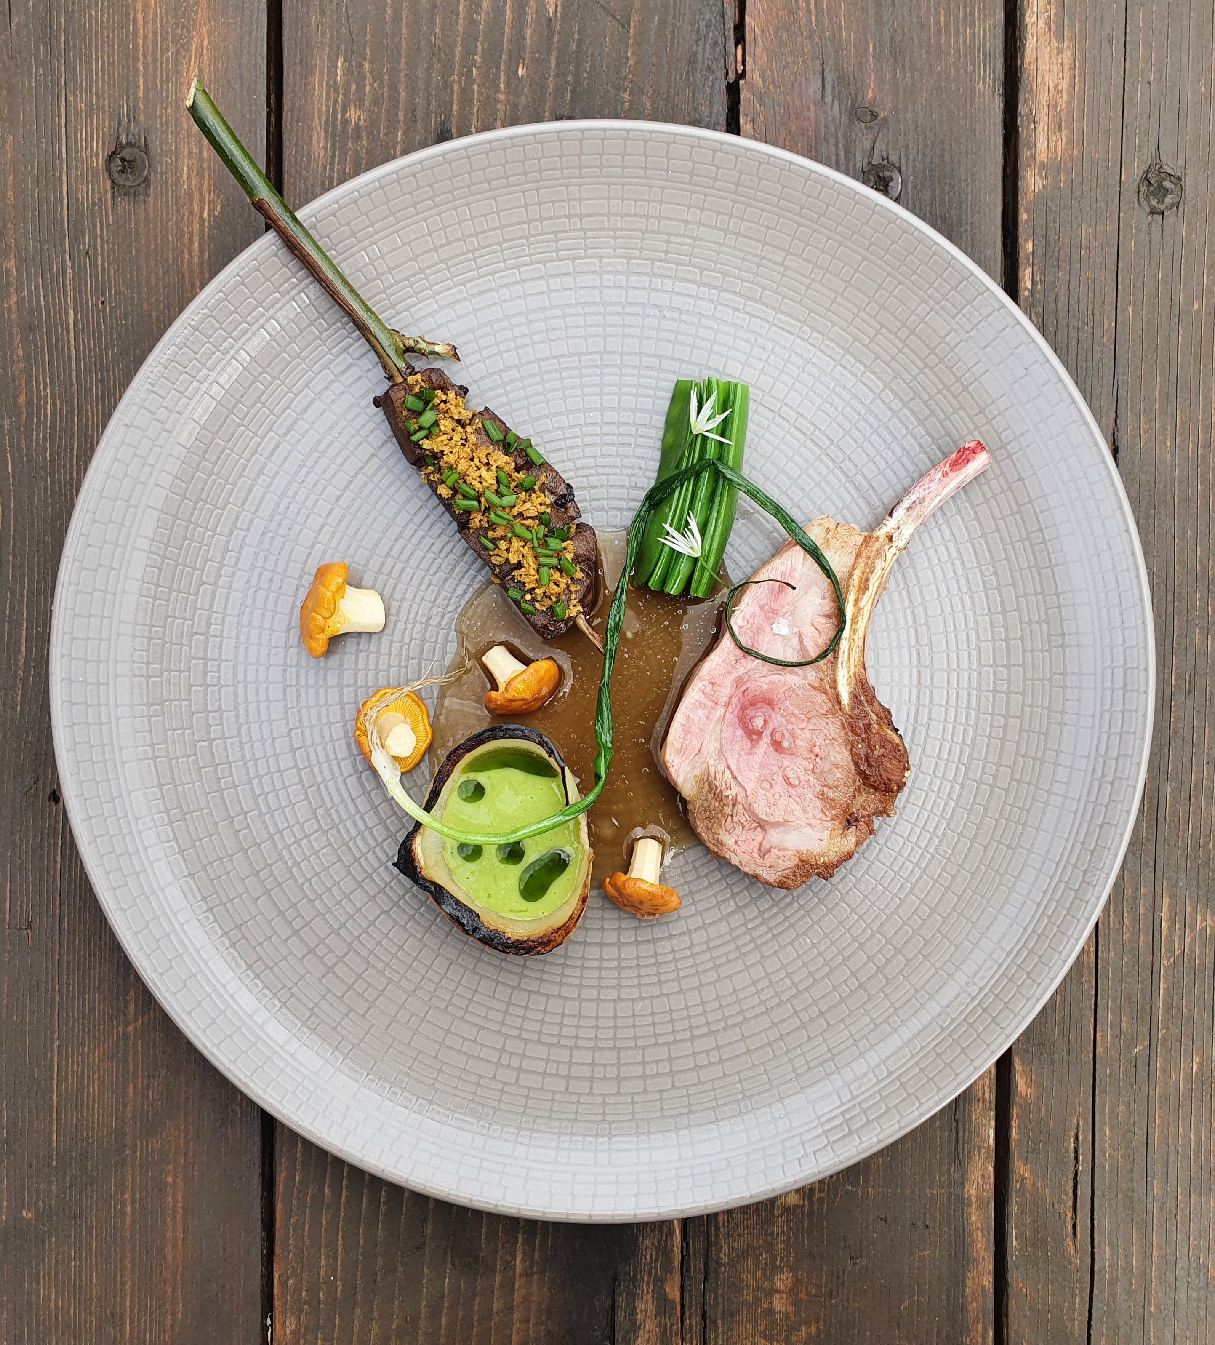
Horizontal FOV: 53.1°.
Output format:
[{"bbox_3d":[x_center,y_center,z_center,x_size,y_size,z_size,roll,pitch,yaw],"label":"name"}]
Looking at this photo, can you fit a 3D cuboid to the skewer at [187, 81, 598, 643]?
[{"bbox_3d":[-0.054,-0.081,0.317,0.028,0.025,0.175,-36,94,0],"label":"skewer"}]

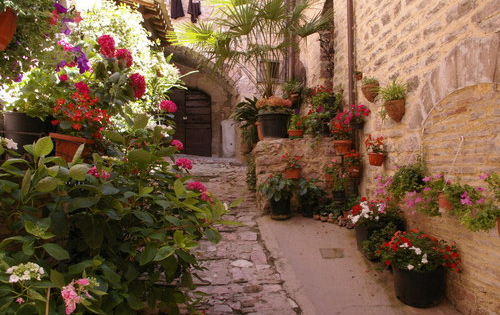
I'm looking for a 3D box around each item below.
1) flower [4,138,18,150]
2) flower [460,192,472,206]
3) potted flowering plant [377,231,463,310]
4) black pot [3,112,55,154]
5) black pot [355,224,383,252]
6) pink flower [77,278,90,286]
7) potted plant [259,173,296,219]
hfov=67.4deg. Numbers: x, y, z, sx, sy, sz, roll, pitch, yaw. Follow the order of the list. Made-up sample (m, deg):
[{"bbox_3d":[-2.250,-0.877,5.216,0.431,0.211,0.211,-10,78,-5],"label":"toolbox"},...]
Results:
[{"bbox_3d":[-1.145,-0.067,1.800,0.068,0.058,0.060,1,-2,-17],"label":"flower"},{"bbox_3d":[1.444,0.273,2.500,0.075,0.085,0.080,2,-4,-45],"label":"flower"},{"bbox_3d":[1.364,0.888,3.000,0.600,0.570,0.640,0,-2,-5],"label":"potted flowering plant"},{"bbox_3d":[-1.444,-0.163,2.450,0.335,0.280,0.335,0,-2,0],"label":"black pot"},{"bbox_3d":[1.321,0.869,3.900,0.440,0.320,0.440,0,-3,0],"label":"black pot"},{"bbox_3d":[-0.657,0.490,1.480,0.055,0.032,0.045,1,-2,-17],"label":"pink flower"},{"bbox_3d":[0.360,0.530,5.100,0.480,0.610,0.460,0,-2,0],"label":"potted plant"}]

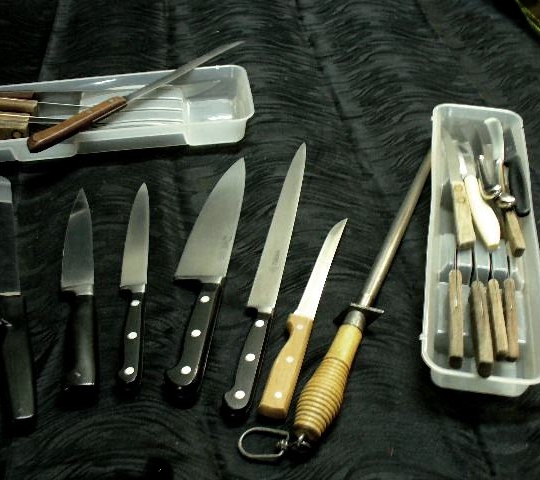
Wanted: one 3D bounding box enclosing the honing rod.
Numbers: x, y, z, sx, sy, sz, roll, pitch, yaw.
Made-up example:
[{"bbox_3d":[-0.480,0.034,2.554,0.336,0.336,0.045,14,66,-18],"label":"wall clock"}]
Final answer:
[{"bbox_3d":[0.090,0.028,0.645,0.067,0.035,0.412,18,49,16],"label":"honing rod"}]

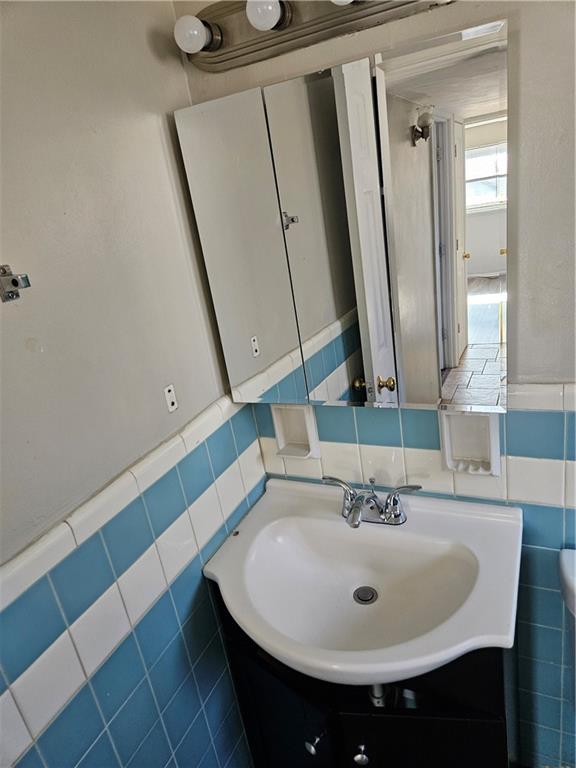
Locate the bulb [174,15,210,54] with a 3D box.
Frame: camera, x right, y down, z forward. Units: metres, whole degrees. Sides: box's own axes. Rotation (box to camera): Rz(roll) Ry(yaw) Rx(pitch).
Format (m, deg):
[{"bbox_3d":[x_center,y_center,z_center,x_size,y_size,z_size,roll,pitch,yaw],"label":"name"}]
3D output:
[{"bbox_3d":[-0.177,-0.649,0.949,0.059,0.059,0.070,1,26,27],"label":"bulb"}]

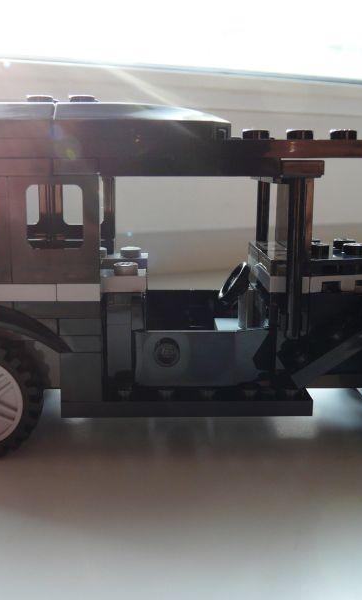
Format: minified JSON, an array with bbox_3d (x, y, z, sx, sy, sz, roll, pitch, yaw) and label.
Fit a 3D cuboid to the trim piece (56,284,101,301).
[{"bbox_3d":[-0.019,-0.002,0.123,0.008,0.003,0.008,0,11,0],"label":"trim piece"}]

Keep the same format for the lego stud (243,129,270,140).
[{"bbox_3d":[0.014,-0.030,0.117,0.005,0.002,0.005,0,11,0],"label":"lego stud"}]

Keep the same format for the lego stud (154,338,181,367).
[{"bbox_3d":[-0.003,0.010,0.122,0.005,0.005,0.002,0,11,0],"label":"lego stud"}]

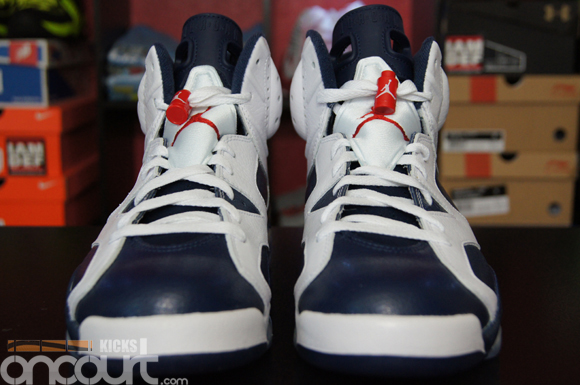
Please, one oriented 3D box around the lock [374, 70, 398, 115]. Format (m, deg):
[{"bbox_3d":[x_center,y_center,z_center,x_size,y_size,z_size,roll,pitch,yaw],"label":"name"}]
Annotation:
[{"bbox_3d":[0.056,-0.059,0.488,0.013,0.026,0.013,5,-16,6],"label":"lock"}]

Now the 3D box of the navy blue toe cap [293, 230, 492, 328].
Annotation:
[{"bbox_3d":[0.051,0.046,0.418,0.094,0.043,0.084,0,10,0],"label":"navy blue toe cap"}]

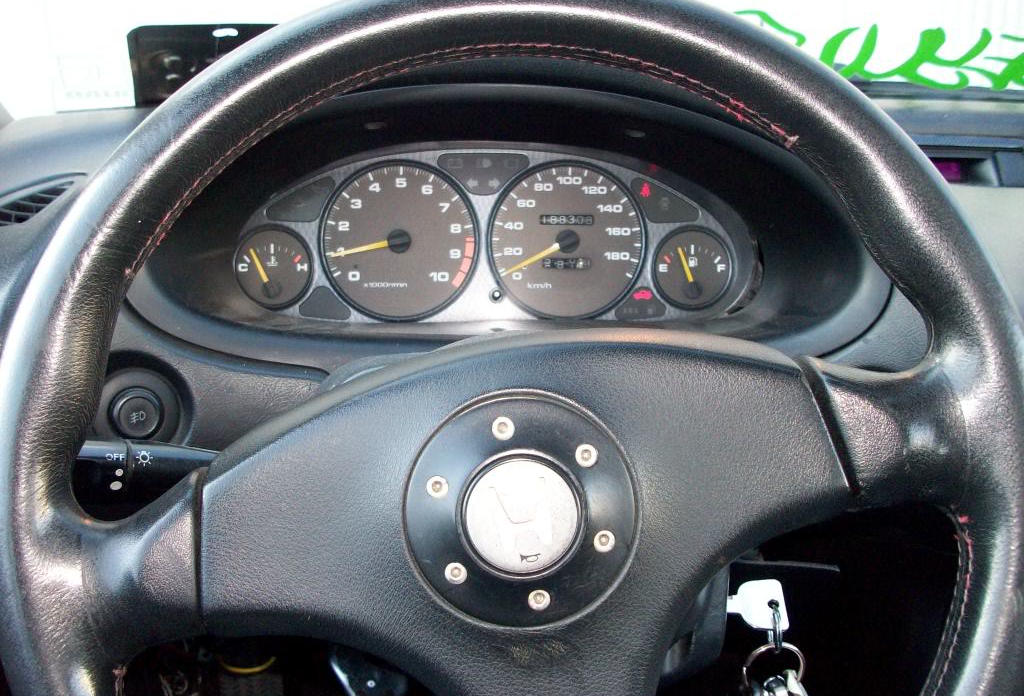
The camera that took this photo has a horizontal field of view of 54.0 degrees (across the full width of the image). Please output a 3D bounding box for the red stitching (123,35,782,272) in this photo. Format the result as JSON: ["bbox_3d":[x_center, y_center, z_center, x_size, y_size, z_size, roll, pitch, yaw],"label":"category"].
[{"bbox_3d":[-0.024,-0.079,0.374,0.252,0.057,0.016,-11,-1,-1],"label":"red stitching"}]

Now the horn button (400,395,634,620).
[{"bbox_3d":[0.004,0.066,0.410,0.095,0.095,0.018,-11,-1,-1],"label":"horn button"}]

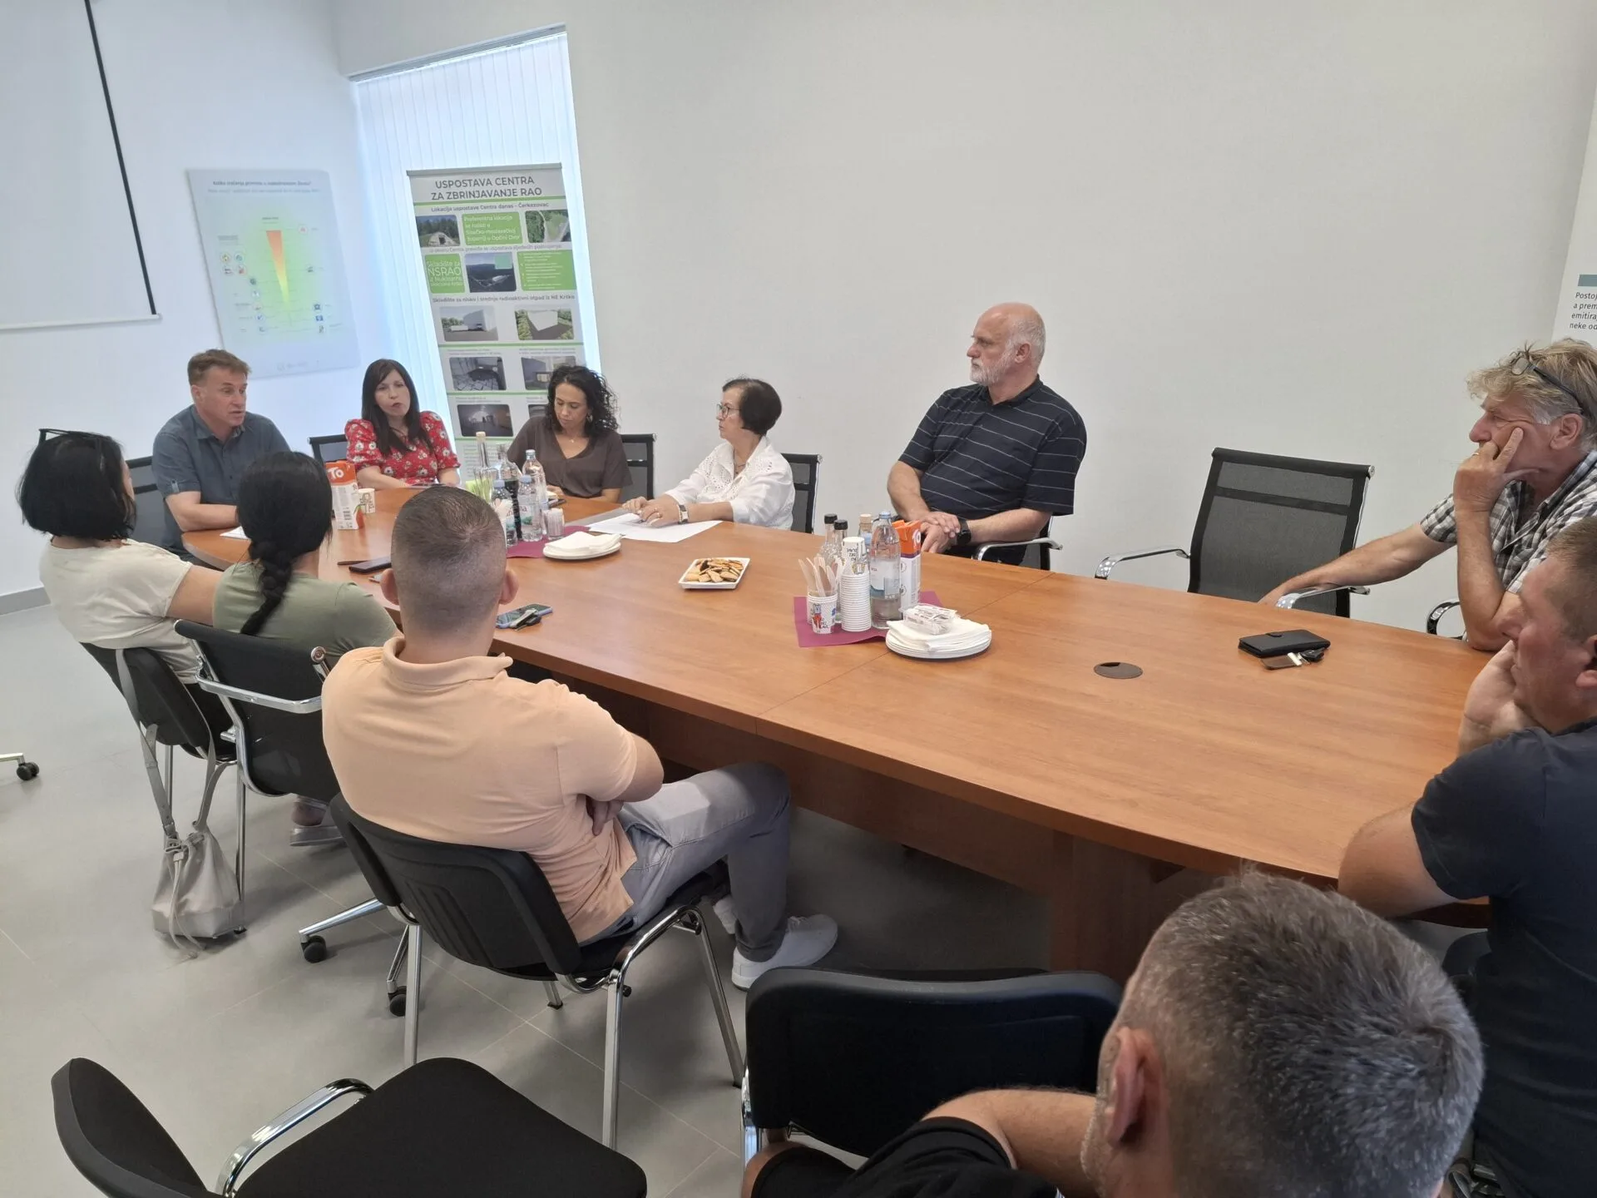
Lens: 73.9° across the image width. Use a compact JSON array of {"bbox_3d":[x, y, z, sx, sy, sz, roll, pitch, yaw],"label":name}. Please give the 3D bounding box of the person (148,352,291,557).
[{"bbox_3d":[-2.227,-0.291,4.277,0.560,1.380,0.850,-18,24,-41],"label":"person"}]

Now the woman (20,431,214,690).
[{"bbox_3d":[-1.589,0.166,2.987,0.500,1.290,0.800,3,18,15],"label":"woman"}]

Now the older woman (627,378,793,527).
[{"bbox_3d":[-0.232,-0.176,3.881,0.550,1.230,0.780,10,21,34],"label":"older woman"}]

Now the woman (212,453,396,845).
[{"bbox_3d":[-1.067,0.243,2.704,0.500,1.280,0.780,10,21,32],"label":"woman"}]

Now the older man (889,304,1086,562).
[{"bbox_3d":[0.609,-0.190,3.527,0.620,1.490,0.800,12,23,37],"label":"older man"}]

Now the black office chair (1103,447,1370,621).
[{"bbox_3d":[1.321,0.114,3.269,0.600,1.020,0.580,-15,22,-35],"label":"black office chair"}]

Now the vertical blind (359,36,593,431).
[{"bbox_3d":[-1.944,-1.746,6.355,2.100,2.720,0.100,12,23,37],"label":"vertical blind"}]

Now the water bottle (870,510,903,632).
[{"bbox_3d":[0.212,-0.066,2.564,0.078,0.278,0.078,-2,18,1],"label":"water bottle"}]

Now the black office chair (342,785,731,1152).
[{"bbox_3d":[-0.466,0.680,2.028,0.540,0.820,0.570,7,20,27],"label":"black office chair"}]

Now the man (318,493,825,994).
[{"bbox_3d":[-0.406,0.343,2.139,0.580,1.310,1.000,6,20,25],"label":"man"}]

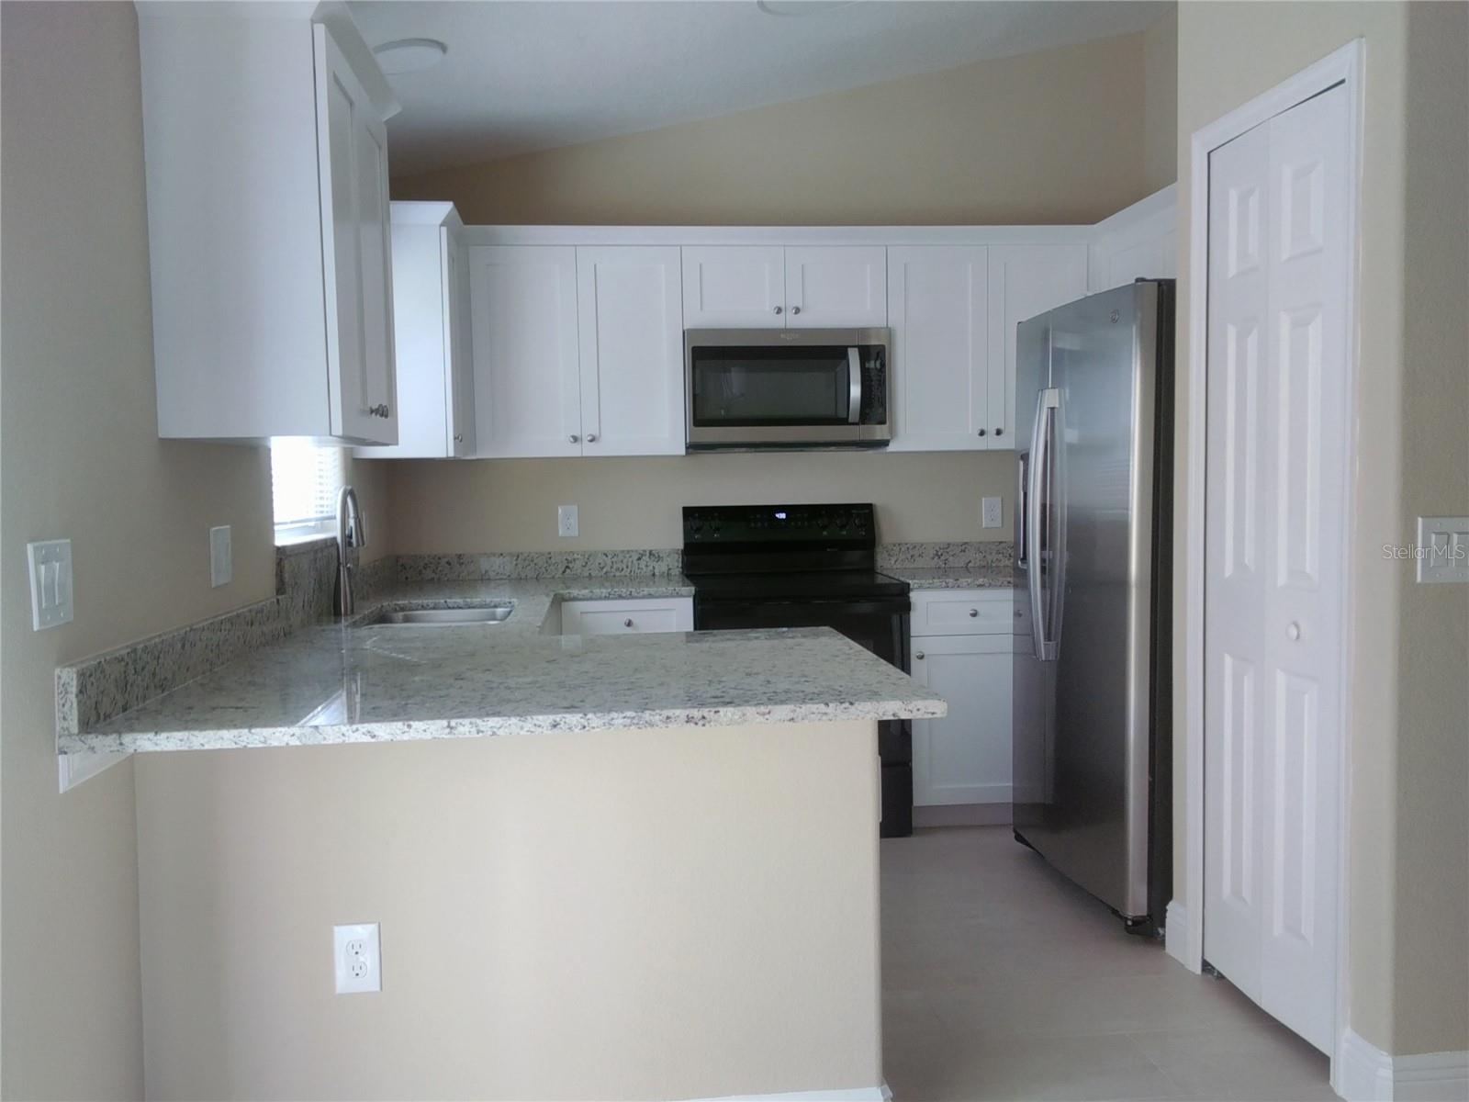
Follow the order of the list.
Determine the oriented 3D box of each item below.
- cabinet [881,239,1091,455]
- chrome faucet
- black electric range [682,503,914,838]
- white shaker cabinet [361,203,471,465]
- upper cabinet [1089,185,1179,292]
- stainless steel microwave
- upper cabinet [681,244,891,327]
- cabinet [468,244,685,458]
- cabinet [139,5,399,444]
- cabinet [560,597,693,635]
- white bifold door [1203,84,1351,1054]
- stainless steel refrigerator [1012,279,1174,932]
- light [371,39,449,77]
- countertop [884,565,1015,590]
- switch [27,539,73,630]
[{"bbox_3d":[0.940,-0.775,4.652,0.778,0.763,0.326,-2,4,-6],"label":"cabinet"},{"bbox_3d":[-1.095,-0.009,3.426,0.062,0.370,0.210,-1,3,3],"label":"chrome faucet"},{"bbox_3d":[0.215,0.421,4.395,0.755,1.163,0.680,-1,3,-7],"label":"black electric range"},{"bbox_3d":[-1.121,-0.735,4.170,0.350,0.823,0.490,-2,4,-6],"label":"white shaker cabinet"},{"bbox_3d":[1.561,-1.009,4.088,0.360,0.360,0.900,-2,4,-6],"label":"upper cabinet"},{"bbox_3d":[0.181,-0.600,4.488,0.754,0.428,0.395,-1,3,-7],"label":"stainless steel microwave"},{"bbox_3d":[0.169,-0.974,4.503,0.761,0.314,0.330,-1,3,-7],"label":"upper cabinet"},{"bbox_3d":[-0.583,-0.735,4.482,0.763,0.763,0.326,-2,4,-6],"label":"cabinet"},{"bbox_3d":[-0.934,-0.638,2.493,0.345,0.822,0.630,-2,4,-6],"label":"cabinet"},{"bbox_3d":[-0.393,0.579,4.373,0.455,0.871,0.630,-1,3,-7],"label":"cabinet"},{"bbox_3d":[1.209,0.043,2.686,0.050,2.007,0.530,-1,3,-7],"label":"white bifold door"},{"bbox_3d":[1.368,0.135,3.693,0.835,1.777,0.910,-1,3,-7],"label":"stainless steel refrigerator"},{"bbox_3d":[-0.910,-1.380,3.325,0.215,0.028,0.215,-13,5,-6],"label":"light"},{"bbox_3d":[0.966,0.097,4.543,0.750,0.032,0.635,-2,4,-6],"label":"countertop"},{"bbox_3d":[-1.000,0.048,1.742,0.011,0.123,0.121,-2,4,-6],"label":"switch"}]

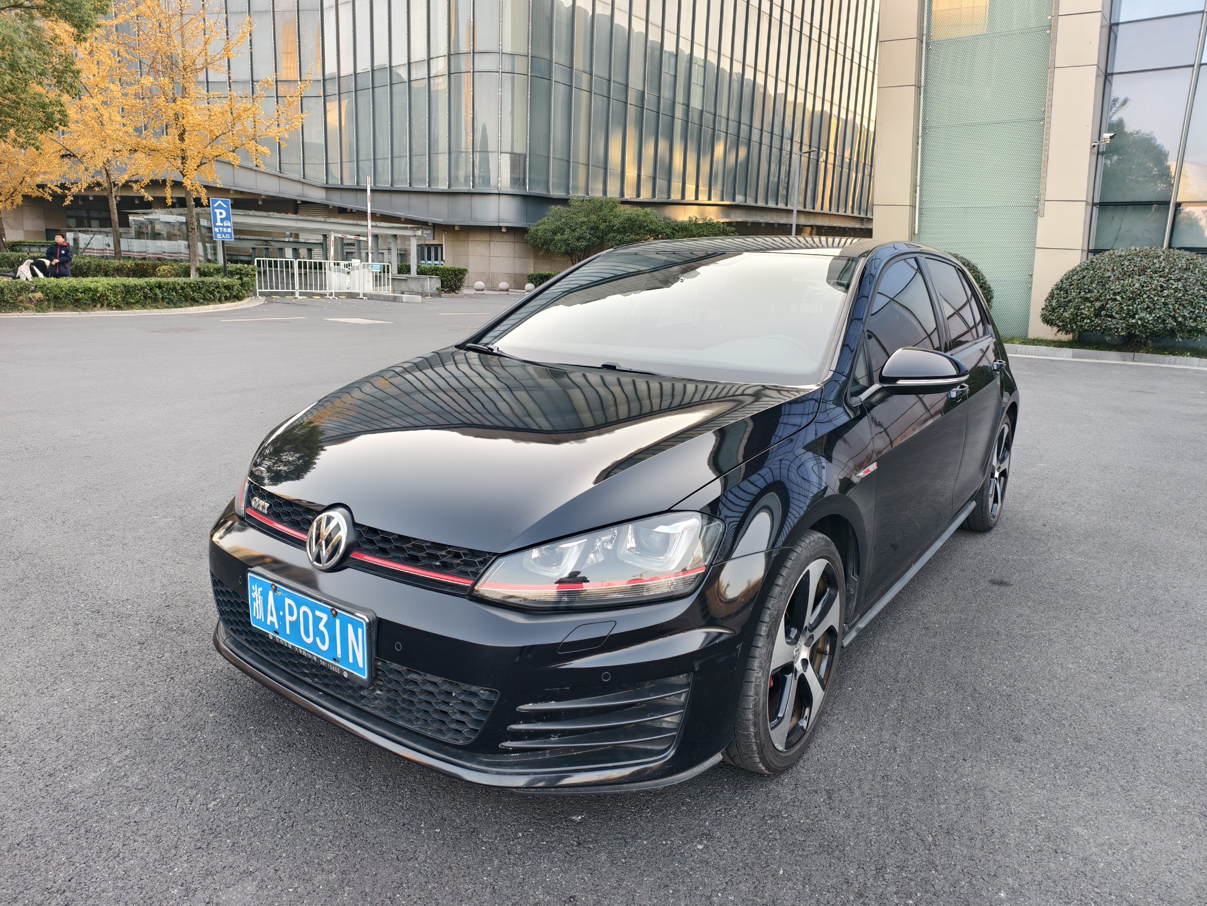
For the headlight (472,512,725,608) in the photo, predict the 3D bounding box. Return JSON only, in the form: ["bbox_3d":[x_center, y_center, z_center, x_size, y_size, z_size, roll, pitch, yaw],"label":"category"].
[{"bbox_3d":[-0.009,0.201,1.638,0.420,0.190,0.350,10,15,34],"label":"headlight"}]

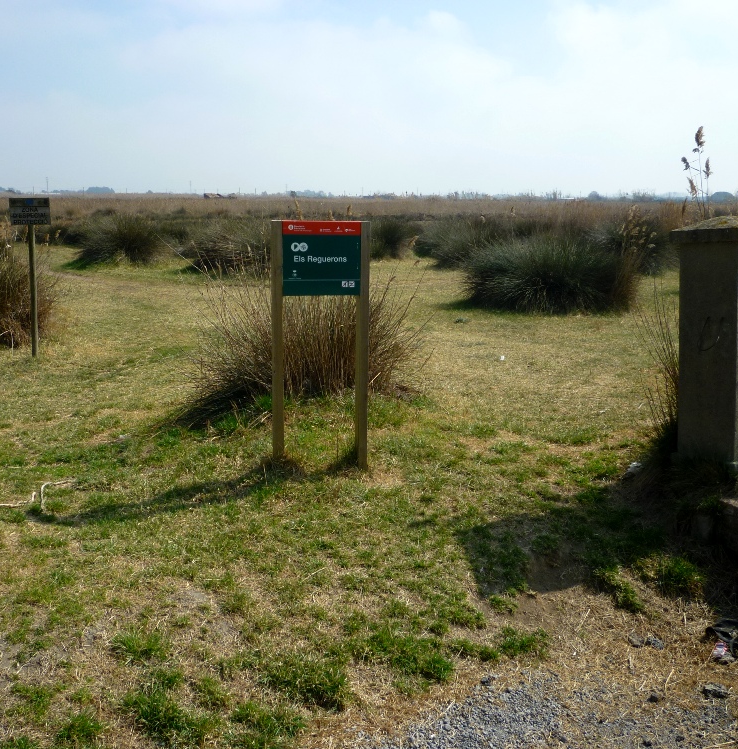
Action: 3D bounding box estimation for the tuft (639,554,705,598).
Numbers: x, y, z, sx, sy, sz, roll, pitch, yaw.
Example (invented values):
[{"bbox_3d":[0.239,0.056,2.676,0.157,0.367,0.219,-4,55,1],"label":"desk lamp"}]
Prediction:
[{"bbox_3d":[1.374,0.897,3.770,0.287,0.124,0.258,5,13,21],"label":"tuft"}]

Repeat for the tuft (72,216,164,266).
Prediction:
[{"bbox_3d":[-6.255,-3.388,20.933,2.224,1.205,2.001,-3,12,-16],"label":"tuft"}]

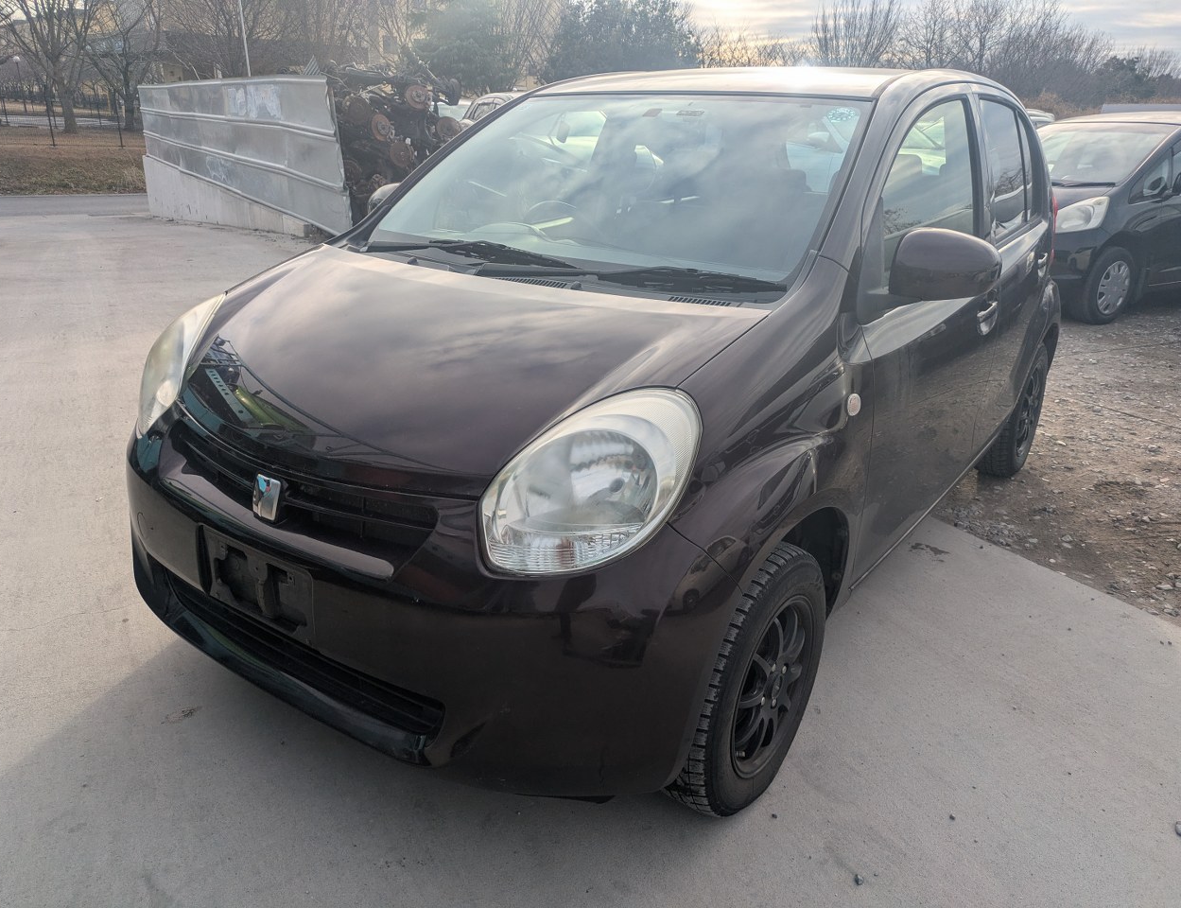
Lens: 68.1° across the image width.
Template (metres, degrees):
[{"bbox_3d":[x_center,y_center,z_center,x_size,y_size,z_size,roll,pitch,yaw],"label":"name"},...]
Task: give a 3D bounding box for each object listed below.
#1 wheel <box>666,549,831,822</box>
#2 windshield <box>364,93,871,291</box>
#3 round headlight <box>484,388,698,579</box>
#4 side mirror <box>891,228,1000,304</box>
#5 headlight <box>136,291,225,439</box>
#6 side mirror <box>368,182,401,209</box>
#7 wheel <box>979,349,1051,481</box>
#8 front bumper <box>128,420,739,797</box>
[{"bbox_3d":[0.317,0.454,1.835,0.175,0.575,0.575,15,24,34],"label":"wheel"},{"bbox_3d":[0.033,-0.726,2.262,1.320,0.110,0.810,15,57,34],"label":"windshield"},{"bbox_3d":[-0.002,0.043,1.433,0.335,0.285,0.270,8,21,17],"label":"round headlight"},{"bbox_3d":[0.737,-0.394,1.835,0.230,0.165,0.135,15,24,34],"label":"side mirror"},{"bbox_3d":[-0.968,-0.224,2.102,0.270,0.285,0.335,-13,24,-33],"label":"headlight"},{"bbox_3d":[-0.666,-0.782,2.806,0.230,0.165,0.135,15,24,34],"label":"side mirror"},{"bbox_3d":[1.774,-0.192,3.683,0.175,0.575,0.575,15,24,34],"label":"wheel"},{"bbox_3d":[-0.515,0.232,1.853,1.620,0.560,0.480,15,24,34],"label":"front bumper"}]

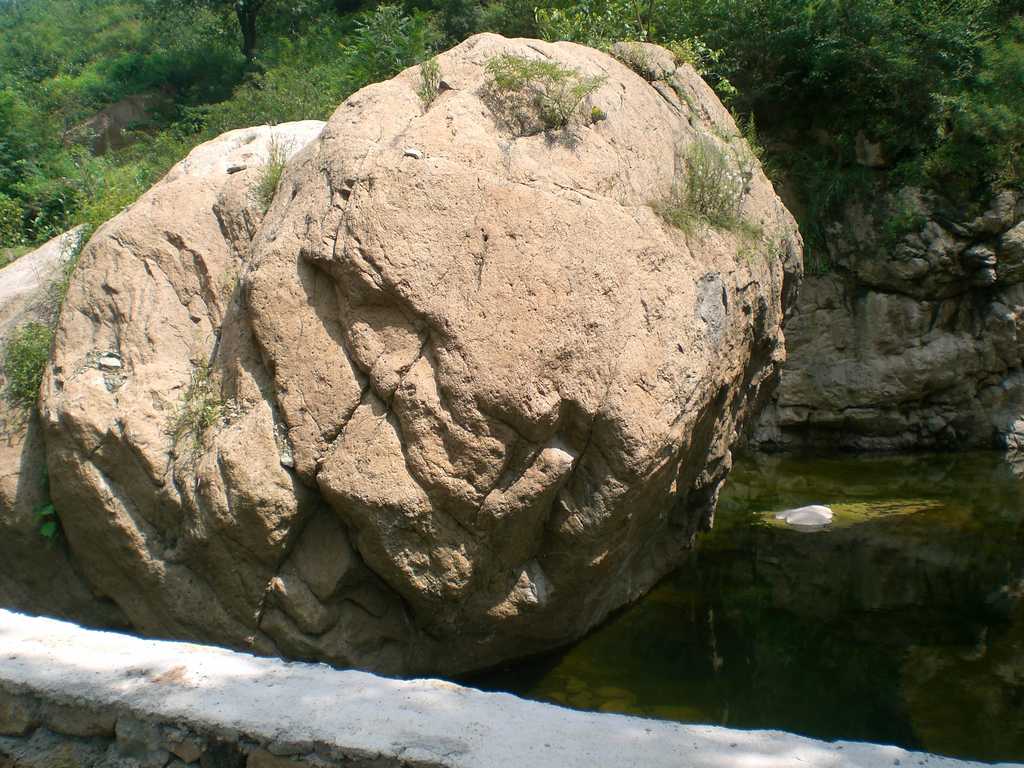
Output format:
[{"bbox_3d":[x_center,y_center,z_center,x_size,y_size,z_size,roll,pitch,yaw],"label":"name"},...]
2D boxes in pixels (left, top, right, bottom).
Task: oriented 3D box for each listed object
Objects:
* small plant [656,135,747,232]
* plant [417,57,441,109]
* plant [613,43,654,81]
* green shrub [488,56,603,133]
[{"bbox_3d":[1.409,-1.498,8.400,0.680,0.700,0.500,0,3,0],"label":"small plant"},{"bbox_3d":[-0.661,-2.387,8.900,0.190,0.400,0.200,0,3,0],"label":"plant"},{"bbox_3d":[1.027,-2.726,9.500,0.360,0.310,0.320,0,3,0],"label":"plant"},{"bbox_3d":[0.256,-2.215,8.600,0.920,0.560,0.600,0,3,0],"label":"green shrub"}]

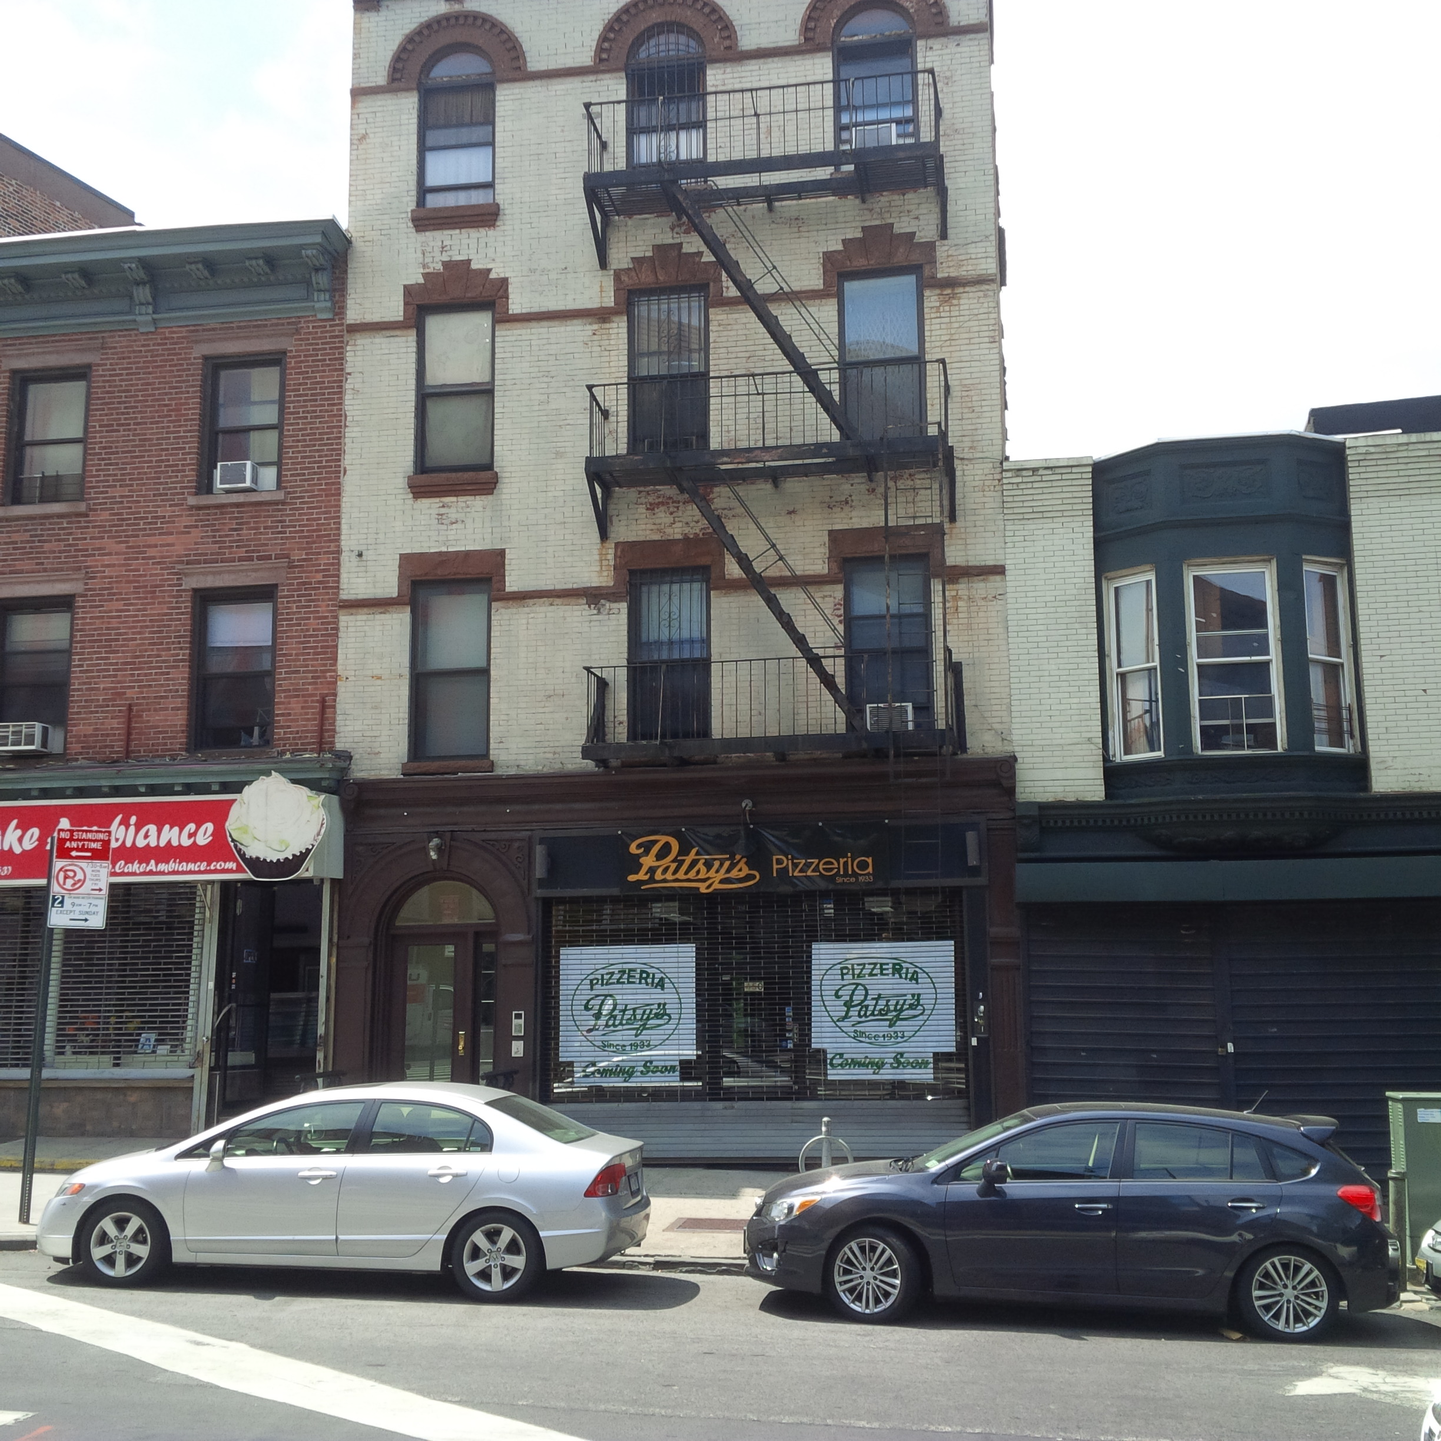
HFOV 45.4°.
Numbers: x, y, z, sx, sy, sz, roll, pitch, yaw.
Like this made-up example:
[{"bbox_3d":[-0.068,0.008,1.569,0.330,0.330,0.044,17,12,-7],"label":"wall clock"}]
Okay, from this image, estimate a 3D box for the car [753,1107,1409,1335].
[{"bbox_3d":[2.374,3.340,11.900,4.420,1.465,1.750,0,-10,9],"label":"car"}]

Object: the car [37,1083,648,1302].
[{"bbox_3d":[-2.750,3.382,12.706,4.500,1.435,1.760,-1,-10,9],"label":"car"}]

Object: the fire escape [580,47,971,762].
[{"bbox_3d":[0.548,-3.238,18.869,4.013,7.511,0.980,-2,-10,9],"label":"fire escape"}]

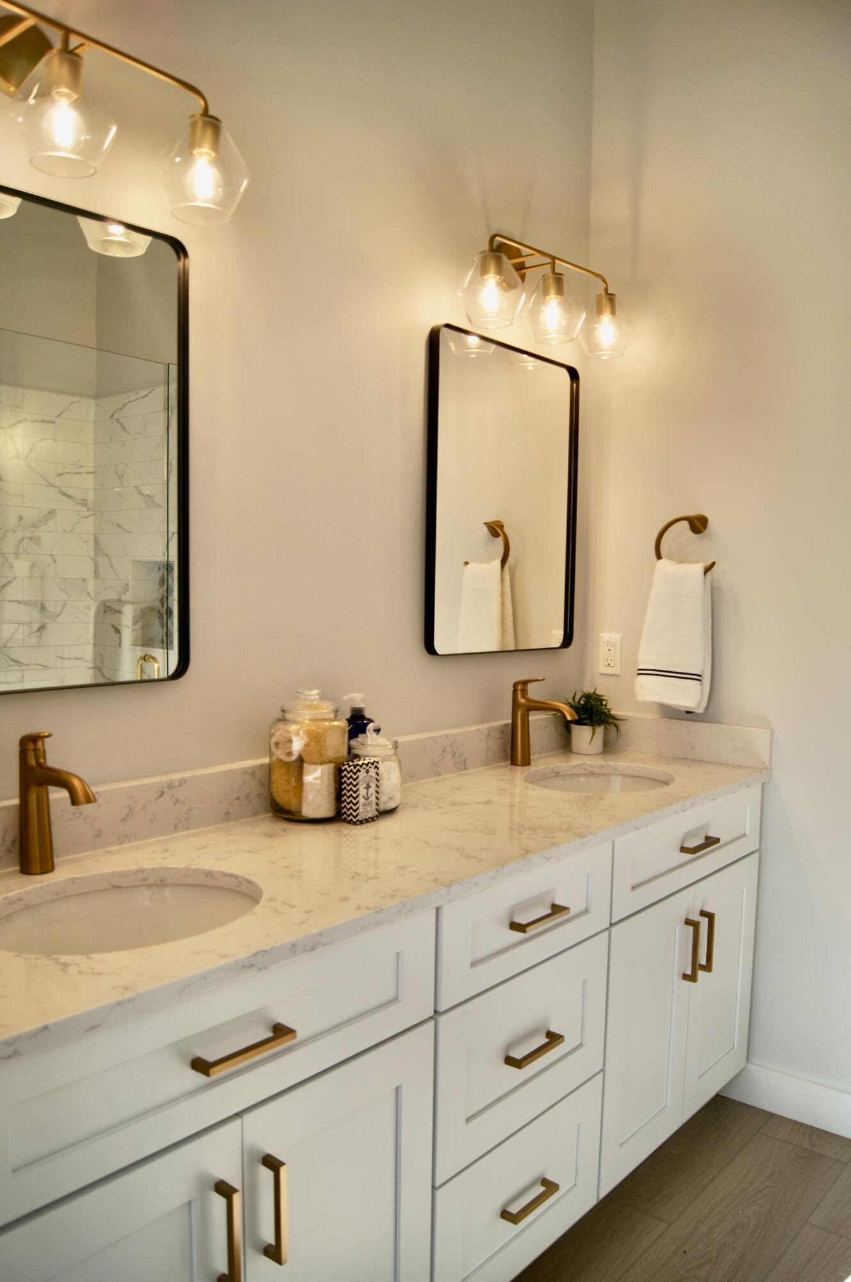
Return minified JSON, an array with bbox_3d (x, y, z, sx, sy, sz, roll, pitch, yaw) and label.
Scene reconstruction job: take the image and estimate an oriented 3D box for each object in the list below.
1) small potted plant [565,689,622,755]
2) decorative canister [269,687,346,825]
[{"bbox_3d":[0.459,0.222,2.661,0.165,0.176,0.165,1,3,0],"label":"small potted plant"},{"bbox_3d":[-0.225,0.219,1.873,0.152,0.252,0.152,1,3,0],"label":"decorative canister"}]

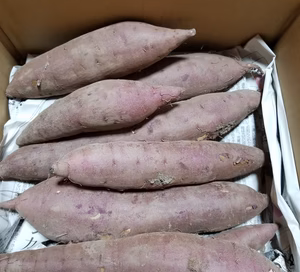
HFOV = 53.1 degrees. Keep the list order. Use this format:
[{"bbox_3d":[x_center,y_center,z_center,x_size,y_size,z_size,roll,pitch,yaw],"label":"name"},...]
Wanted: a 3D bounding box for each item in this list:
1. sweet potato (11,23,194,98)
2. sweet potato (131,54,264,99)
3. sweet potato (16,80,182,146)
[{"bbox_3d":[-0.053,-0.080,0.312,0.205,0.047,0.052,-16,67,4],"label":"sweet potato"},{"bbox_3d":[0.023,-0.058,0.320,0.190,0.044,0.047,-11,67,-5],"label":"sweet potato"},{"bbox_3d":[-0.049,-0.024,0.282,0.165,0.037,0.041,-17,67,4],"label":"sweet potato"}]

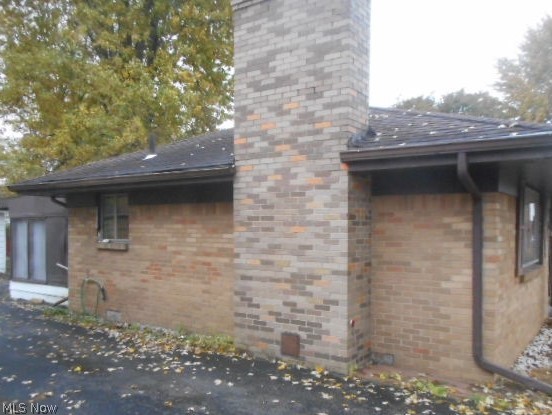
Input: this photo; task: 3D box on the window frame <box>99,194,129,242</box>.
[{"bbox_3d":[-2.868,0.194,7.050,0.740,0.830,0.100,0,-1,32],"label":"window frame"}]

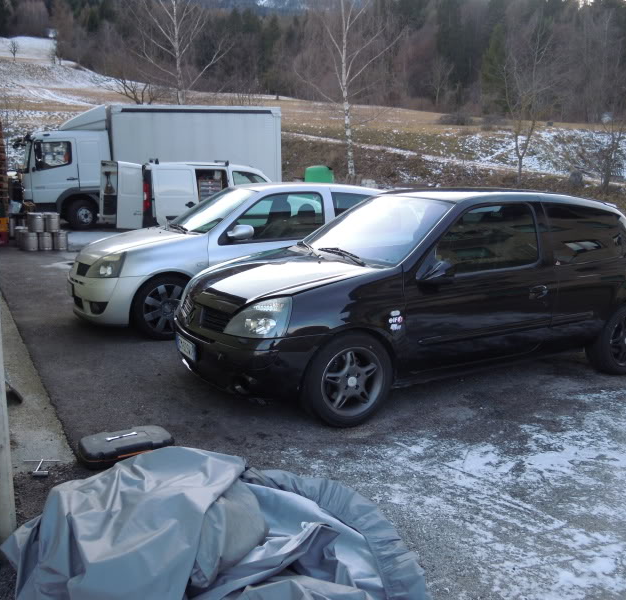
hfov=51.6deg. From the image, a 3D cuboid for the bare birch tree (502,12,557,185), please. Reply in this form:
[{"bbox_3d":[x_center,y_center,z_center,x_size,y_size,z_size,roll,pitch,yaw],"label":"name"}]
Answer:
[{"bbox_3d":[11.462,-10.544,34.259,2.900,8.720,2.900,1,10,0],"label":"bare birch tree"}]

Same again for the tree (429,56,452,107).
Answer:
[{"bbox_3d":[22.659,-38.653,115.000,4.621,9.334,4.621,1,10,0],"label":"tree"}]

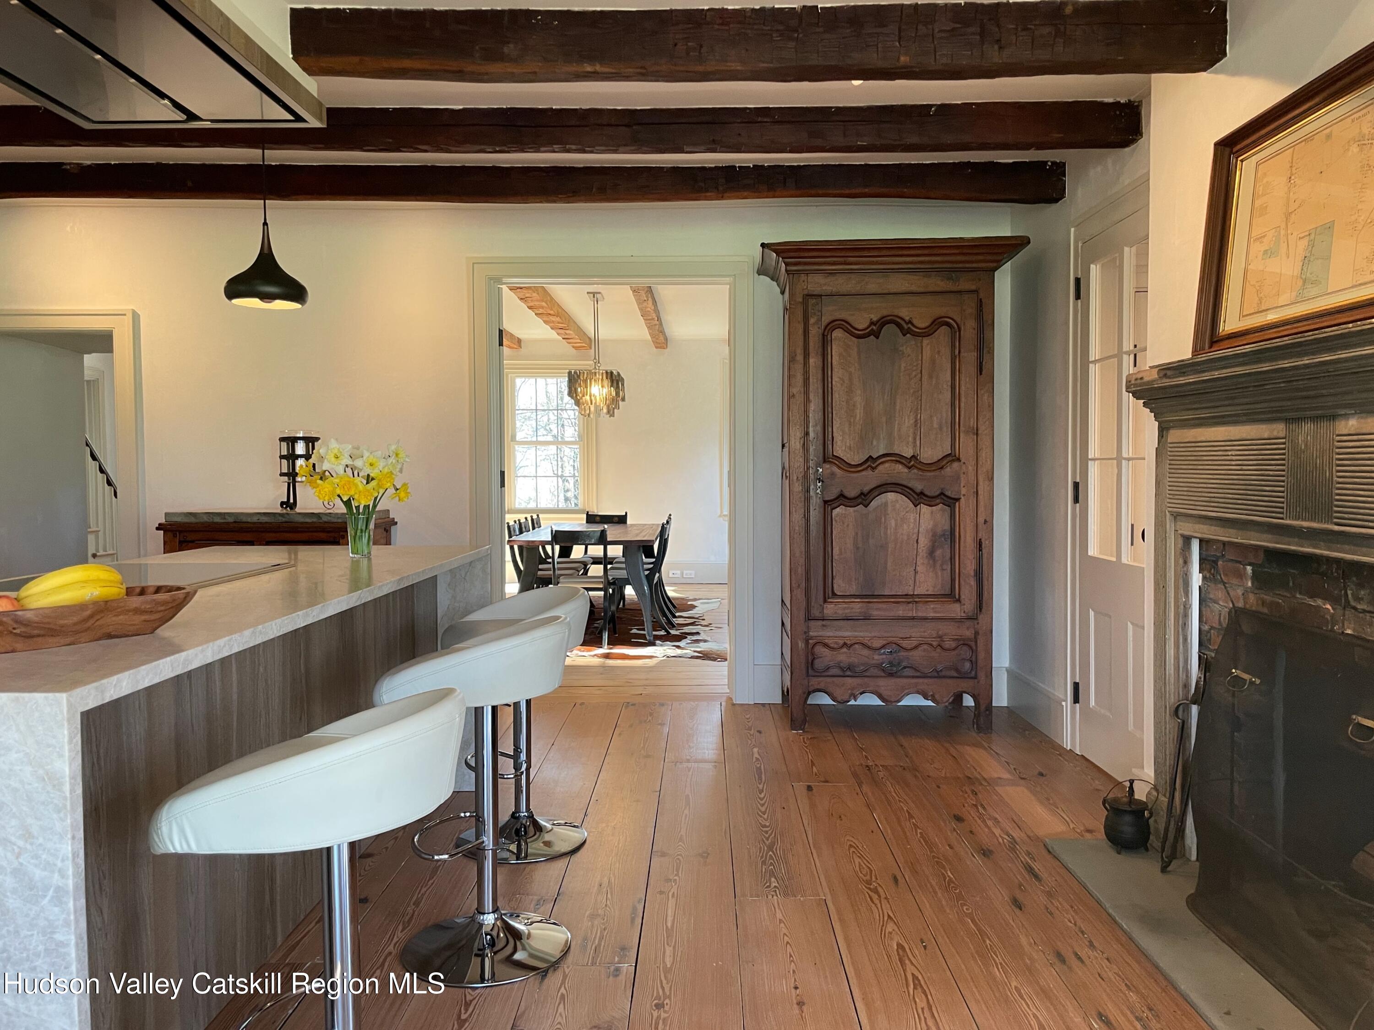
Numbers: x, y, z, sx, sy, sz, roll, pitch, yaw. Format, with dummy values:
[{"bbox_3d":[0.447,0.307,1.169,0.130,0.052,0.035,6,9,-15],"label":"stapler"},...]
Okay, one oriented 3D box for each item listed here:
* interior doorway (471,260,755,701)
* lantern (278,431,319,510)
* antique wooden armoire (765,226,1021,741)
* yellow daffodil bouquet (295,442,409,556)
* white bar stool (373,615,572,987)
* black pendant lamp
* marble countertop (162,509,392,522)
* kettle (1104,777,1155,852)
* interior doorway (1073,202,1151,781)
[{"bbox_3d":[-0.374,-0.165,5.292,1.428,2.250,0.200,0,2,1],"label":"interior doorway"},{"bbox_3d":[-1.886,-0.213,5.032,0.195,0.385,0.195,0,2,1],"label":"lantern"},{"bbox_3d":[0.913,-0.117,4.844,1.163,2.180,0.670,0,2,1],"label":"antique wooden armoire"},{"bbox_3d":[-1.079,-0.054,3.367,0.373,0.384,0.310,0,2,1],"label":"yellow daffodil bouquet"},{"bbox_3d":[-0.530,0.665,2.547,0.485,0.817,0.490,0,2,1],"label":"white bar stool"},{"bbox_3d":[-1.530,-1.041,3.746,0.312,0.586,0.312,0,2,1],"label":"black pendant lamp"},{"bbox_3d":[-1.968,0.006,5.013,0.926,0.042,0.411,0,2,1],"label":"marble countertop"},{"bbox_3d":[1.369,0.920,3.180,0.175,0.206,0.150,1,3,26],"label":"kettle"},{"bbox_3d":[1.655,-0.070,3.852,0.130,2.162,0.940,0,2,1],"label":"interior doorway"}]

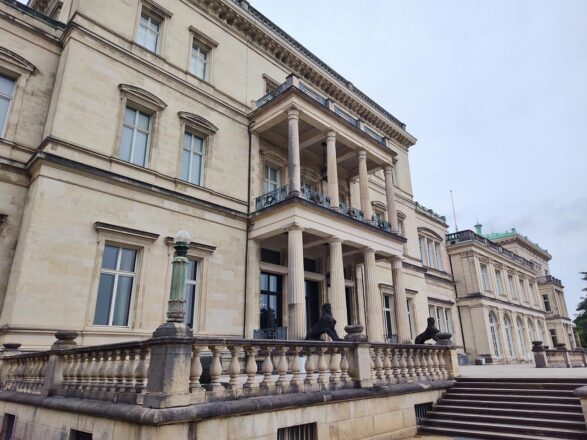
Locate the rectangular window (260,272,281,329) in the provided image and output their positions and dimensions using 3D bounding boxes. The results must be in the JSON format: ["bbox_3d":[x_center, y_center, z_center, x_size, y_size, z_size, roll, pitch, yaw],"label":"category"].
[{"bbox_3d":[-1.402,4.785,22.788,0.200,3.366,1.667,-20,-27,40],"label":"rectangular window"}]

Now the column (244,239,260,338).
[{"bbox_3d":[-2.162,3.703,20.693,0.682,5.626,0.682,-20,-27,41],"label":"column"}]

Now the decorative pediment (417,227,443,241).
[{"bbox_3d":[14.836,1.482,42.351,0.439,0.829,5.899,-20,-27,41],"label":"decorative pediment"}]

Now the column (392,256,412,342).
[{"bbox_3d":[8.684,6.483,31.479,1.040,6.950,1.040,-20,-27,41],"label":"column"}]

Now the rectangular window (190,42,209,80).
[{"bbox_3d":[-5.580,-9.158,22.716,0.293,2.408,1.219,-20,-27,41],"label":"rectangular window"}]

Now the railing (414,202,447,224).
[{"bbox_3d":[16.759,-1.008,48.258,0.250,1.062,9.457,-20,-27,41],"label":"railing"}]

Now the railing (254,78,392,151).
[{"bbox_3d":[2.844,-7.659,32.898,4.800,1.250,12.950,-20,-27,41],"label":"railing"}]

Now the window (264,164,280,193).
[{"bbox_3d":[-1.527,-2.592,30.306,0.230,3.650,1.750,-20,-27,41],"label":"window"}]

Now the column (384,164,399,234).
[{"bbox_3d":[7.016,-1.518,27.984,0.604,5.090,0.604,-20,-27,41],"label":"column"}]

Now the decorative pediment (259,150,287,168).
[{"bbox_3d":[-1.445,-4.534,28.695,0.420,0.965,2.702,-20,-27,41],"label":"decorative pediment"}]

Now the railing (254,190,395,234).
[{"bbox_3d":[3.032,0.056,28.416,3.571,1.110,12.062,-20,-27,41],"label":"railing"}]

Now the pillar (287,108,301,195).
[{"bbox_3d":[0.050,-4.106,24.425,0.772,6.224,0.772,-1,-20,0],"label":"pillar"}]

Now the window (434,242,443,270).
[{"bbox_3d":[17.523,4.416,47.263,0.200,3.329,1.448,-20,-27,41],"label":"window"}]

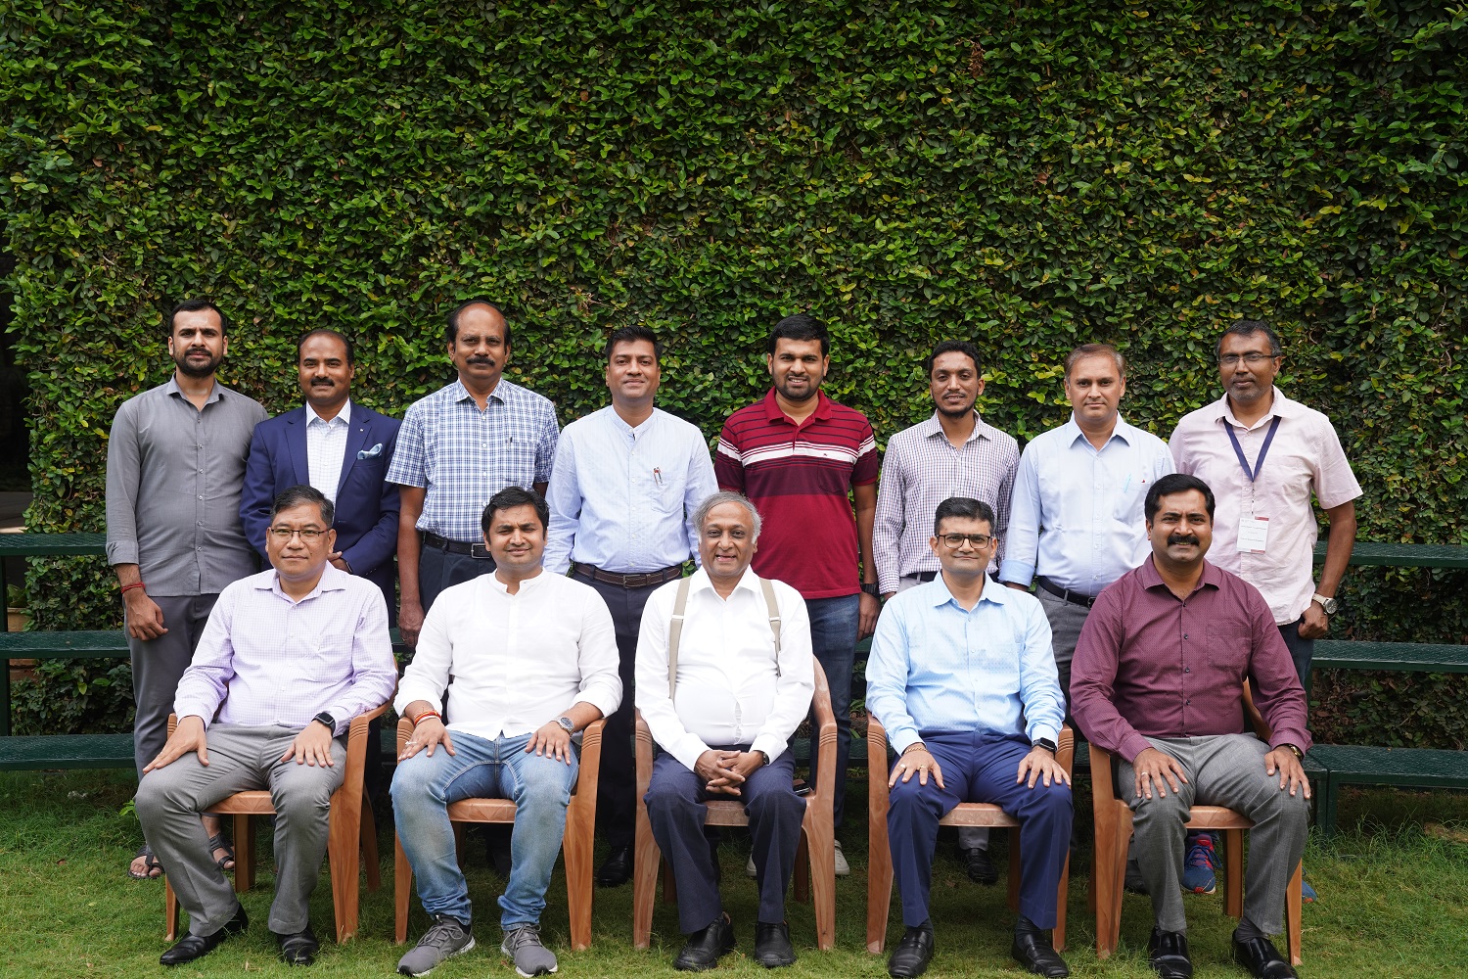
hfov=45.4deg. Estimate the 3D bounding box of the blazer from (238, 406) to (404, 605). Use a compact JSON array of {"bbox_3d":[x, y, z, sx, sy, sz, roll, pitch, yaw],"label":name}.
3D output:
[{"bbox_3d":[-1.293,0.093,5.502,0.540,0.740,0.330,-1,4,-13],"label":"blazer"}]

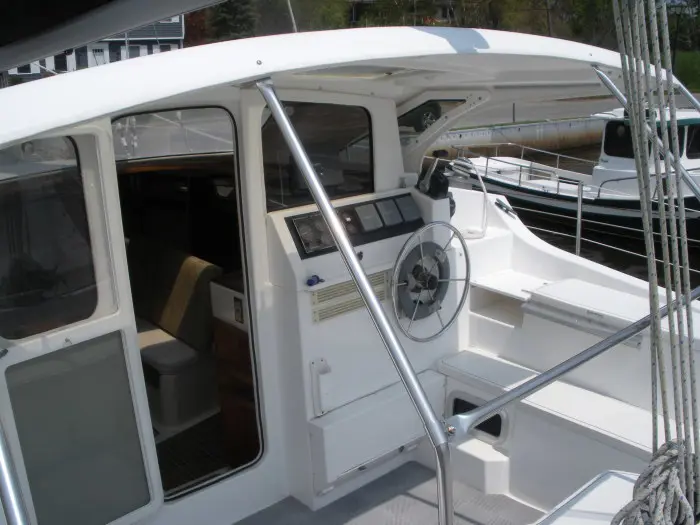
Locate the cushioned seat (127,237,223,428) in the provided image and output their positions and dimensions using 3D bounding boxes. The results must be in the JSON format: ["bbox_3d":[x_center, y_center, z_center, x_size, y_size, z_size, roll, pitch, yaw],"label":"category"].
[{"bbox_3d":[-1.259,0.425,4.718,0.460,0.920,1.100,-14,19,-37],"label":"cushioned seat"}]

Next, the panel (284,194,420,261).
[{"bbox_3d":[0.037,-0.178,3.331,0.745,0.193,0.050,-14,-18,-37],"label":"panel"}]

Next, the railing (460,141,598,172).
[{"bbox_3d":[3.341,-1.856,13.308,1.000,0.470,2.400,-14,19,-37],"label":"railing"}]

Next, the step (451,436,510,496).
[{"bbox_3d":[0.631,0.971,3.428,0.120,0.168,0.235,-14,19,-37],"label":"step"}]

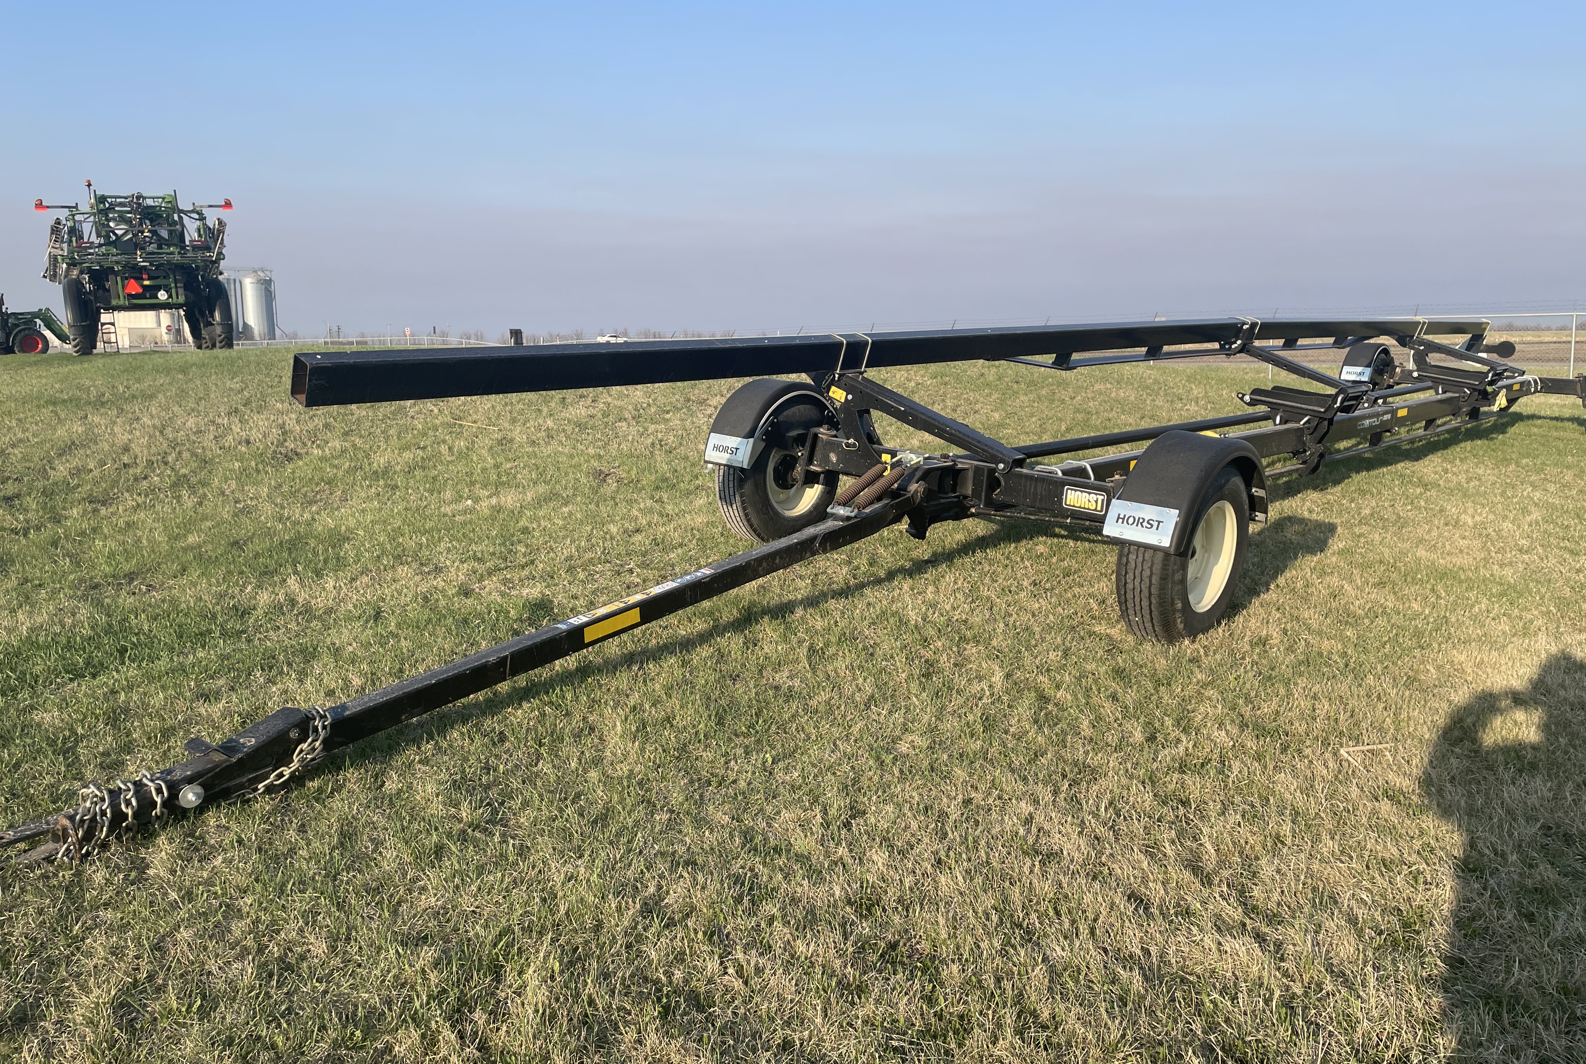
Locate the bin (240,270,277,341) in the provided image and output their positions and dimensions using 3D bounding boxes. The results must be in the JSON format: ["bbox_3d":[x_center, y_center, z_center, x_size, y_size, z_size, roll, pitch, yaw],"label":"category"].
[{"bbox_3d":[-88.826,-37.524,198.000,4.750,11.500,4.750,-1,9,0],"label":"bin"}]

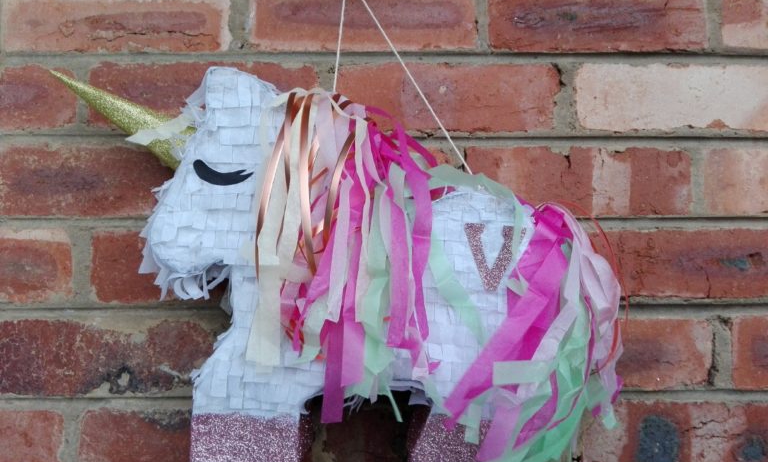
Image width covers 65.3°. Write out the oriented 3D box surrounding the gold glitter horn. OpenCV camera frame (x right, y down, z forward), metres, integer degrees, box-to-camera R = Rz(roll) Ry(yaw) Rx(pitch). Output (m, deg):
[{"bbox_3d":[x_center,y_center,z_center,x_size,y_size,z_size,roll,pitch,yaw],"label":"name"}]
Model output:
[{"bbox_3d":[-0.227,-0.103,0.521,0.149,0.043,0.043,30,-3,2],"label":"gold glitter horn"}]

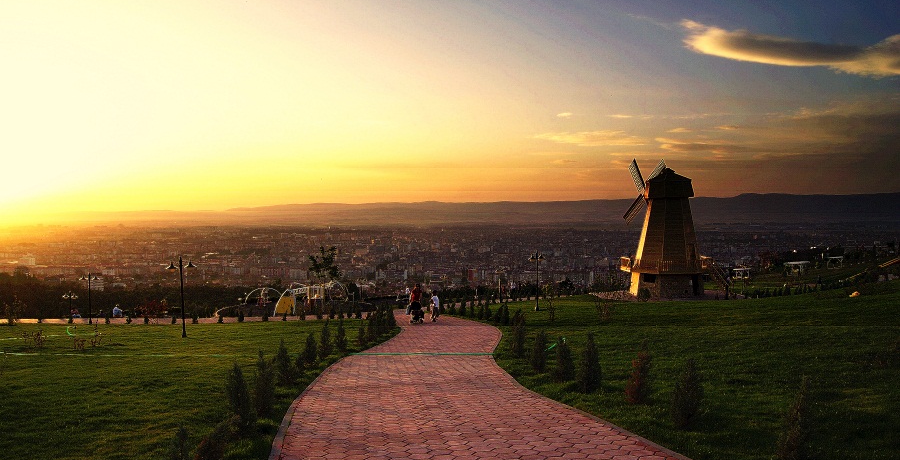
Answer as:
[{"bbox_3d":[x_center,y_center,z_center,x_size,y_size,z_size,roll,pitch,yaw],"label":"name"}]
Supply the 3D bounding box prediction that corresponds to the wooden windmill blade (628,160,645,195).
[{"bbox_3d":[16.756,-4.754,60.600,0.200,3.500,1.100,14,52,48],"label":"wooden windmill blade"}]

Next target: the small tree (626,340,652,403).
[{"bbox_3d":[2.818,2.138,10.100,0.420,0.940,0.420,0,1,0],"label":"small tree"}]

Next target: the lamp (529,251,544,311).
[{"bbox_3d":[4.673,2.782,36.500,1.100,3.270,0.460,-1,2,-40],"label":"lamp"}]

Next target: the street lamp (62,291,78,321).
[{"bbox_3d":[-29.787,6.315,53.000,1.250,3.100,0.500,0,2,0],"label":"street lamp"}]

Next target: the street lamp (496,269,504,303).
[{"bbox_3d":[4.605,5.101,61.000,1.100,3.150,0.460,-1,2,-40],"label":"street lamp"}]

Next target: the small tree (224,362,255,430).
[{"bbox_3d":[-2.471,1.953,7.950,0.360,0.810,0.360,0,2,0],"label":"small tree"}]

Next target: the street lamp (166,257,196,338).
[{"bbox_3d":[-10.571,2.658,26.600,1.180,3.150,0.450,0,1,0],"label":"street lamp"}]

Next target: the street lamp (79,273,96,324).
[{"bbox_3d":[-22.665,4.289,42.300,1.150,3.150,0.450,0,1,-6],"label":"street lamp"}]

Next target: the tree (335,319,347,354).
[{"bbox_3d":[-3.065,2.967,19.000,0.360,1.020,0.360,0,1,0],"label":"tree"}]

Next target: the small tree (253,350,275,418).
[{"bbox_3d":[-2.712,2.245,9.850,0.350,1.000,0.350,0,1,0],"label":"small tree"}]

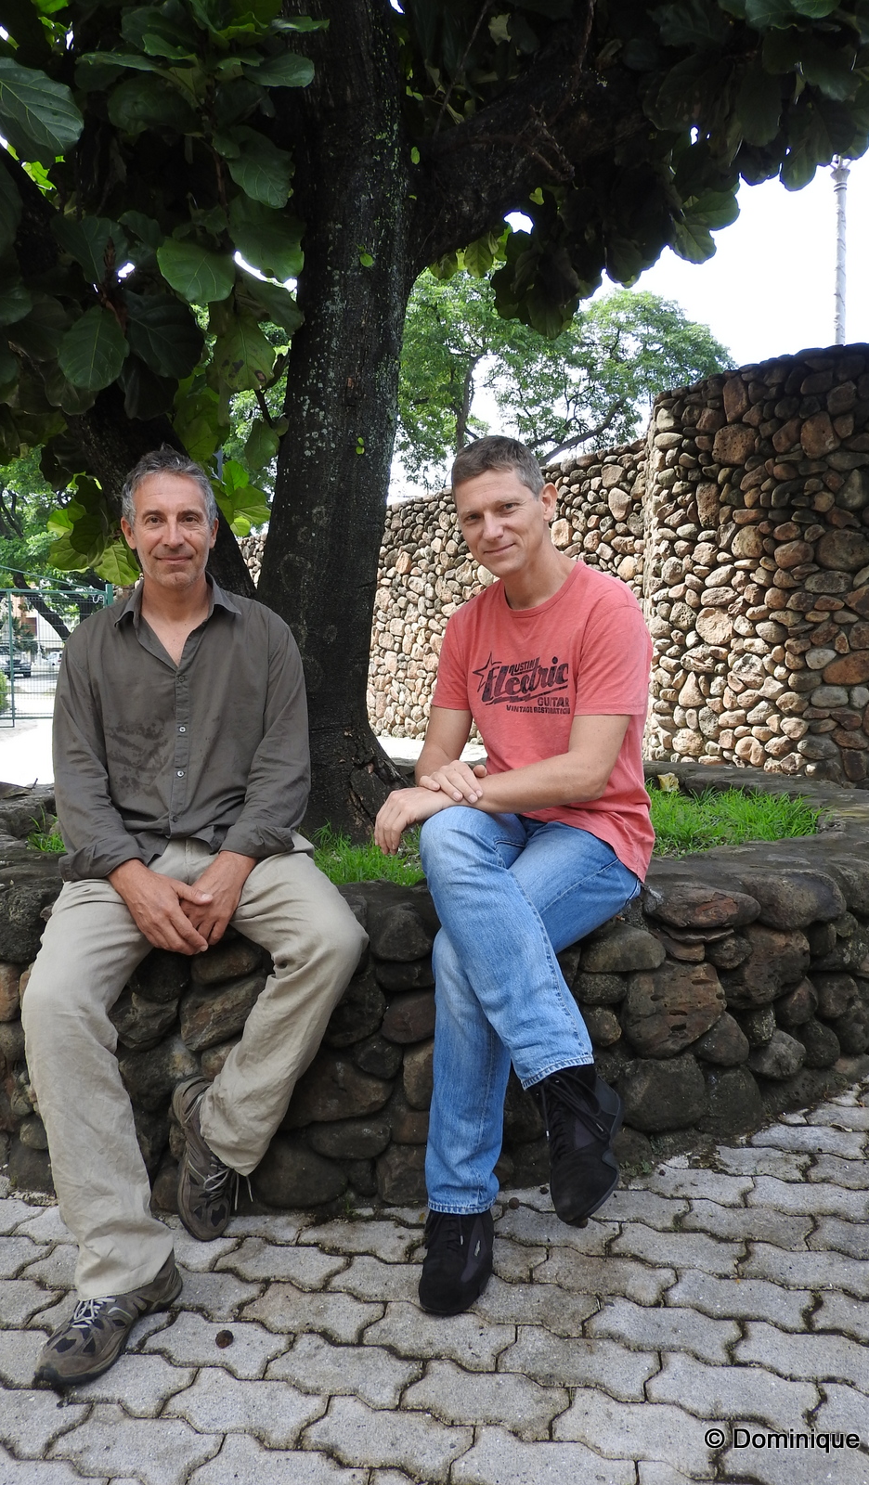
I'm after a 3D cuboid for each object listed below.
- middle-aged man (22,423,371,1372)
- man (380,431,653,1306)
[{"bbox_3d":[-0.432,0.203,1.930,0.560,1.530,0.700,-1,4,-9],"label":"middle-aged man"},{"bbox_3d":[0.190,0.185,1.930,0.490,1.490,0.670,2,5,27],"label":"man"}]

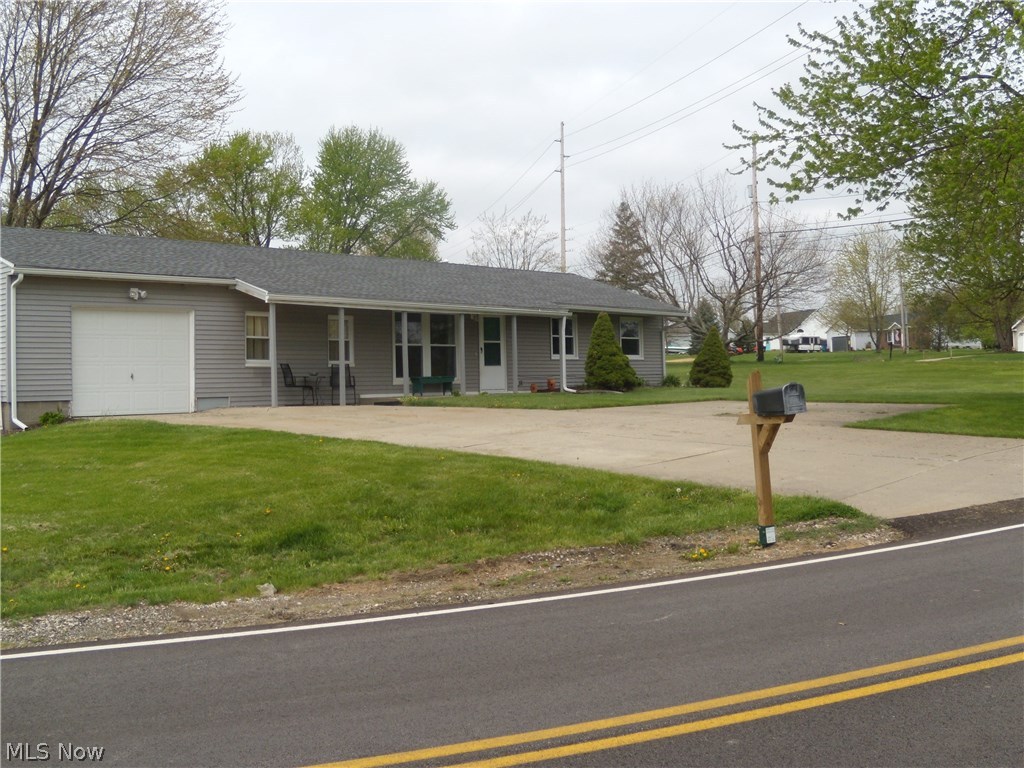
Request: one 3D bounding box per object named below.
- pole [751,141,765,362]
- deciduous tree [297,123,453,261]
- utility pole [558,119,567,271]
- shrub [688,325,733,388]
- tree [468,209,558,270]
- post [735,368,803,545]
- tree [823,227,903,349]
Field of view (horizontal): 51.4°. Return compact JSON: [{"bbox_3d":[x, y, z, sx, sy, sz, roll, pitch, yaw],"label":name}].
[{"bbox_3d":[12.479,-6.770,54.000,0.380,11.300,0.380,-2,1,0],"label":"pole"},{"bbox_3d":[-6.025,-5.936,47.000,6.900,10.900,6.600,0,1,0],"label":"deciduous tree"},{"bbox_3d":[4.103,-11.347,86.000,0.450,19.900,0.450,0,1,0],"label":"utility pole"},{"bbox_3d":[5.928,-0.821,31.800,1.300,1.900,1.300,0,1,0],"label":"shrub"},{"bbox_3d":[0.096,-6.162,68.000,5.800,10.100,5.600,0,1,0],"label":"tree"},{"bbox_3d":[2.172,0.635,8.944,0.210,1.500,0.790,-4,1,-20],"label":"post"},{"bbox_3d":[32.256,-8.697,98.000,7.400,11.600,7.200,0,1,0],"label":"tree"}]

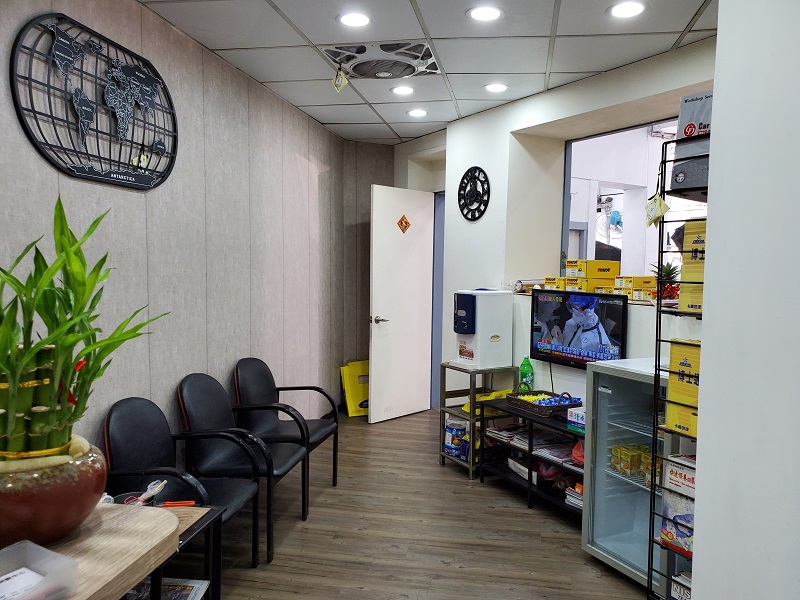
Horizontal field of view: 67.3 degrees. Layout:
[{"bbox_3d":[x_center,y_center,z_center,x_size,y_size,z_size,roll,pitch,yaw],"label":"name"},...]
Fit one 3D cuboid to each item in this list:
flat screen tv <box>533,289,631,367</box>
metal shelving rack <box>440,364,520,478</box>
[{"bbox_3d":[1.098,0.184,3.708,0.055,0.465,0.745,-1,4,-31],"label":"flat screen tv"},{"bbox_3d":[0.552,0.821,4.223,0.400,0.730,0.375,-1,4,-31],"label":"metal shelving rack"}]

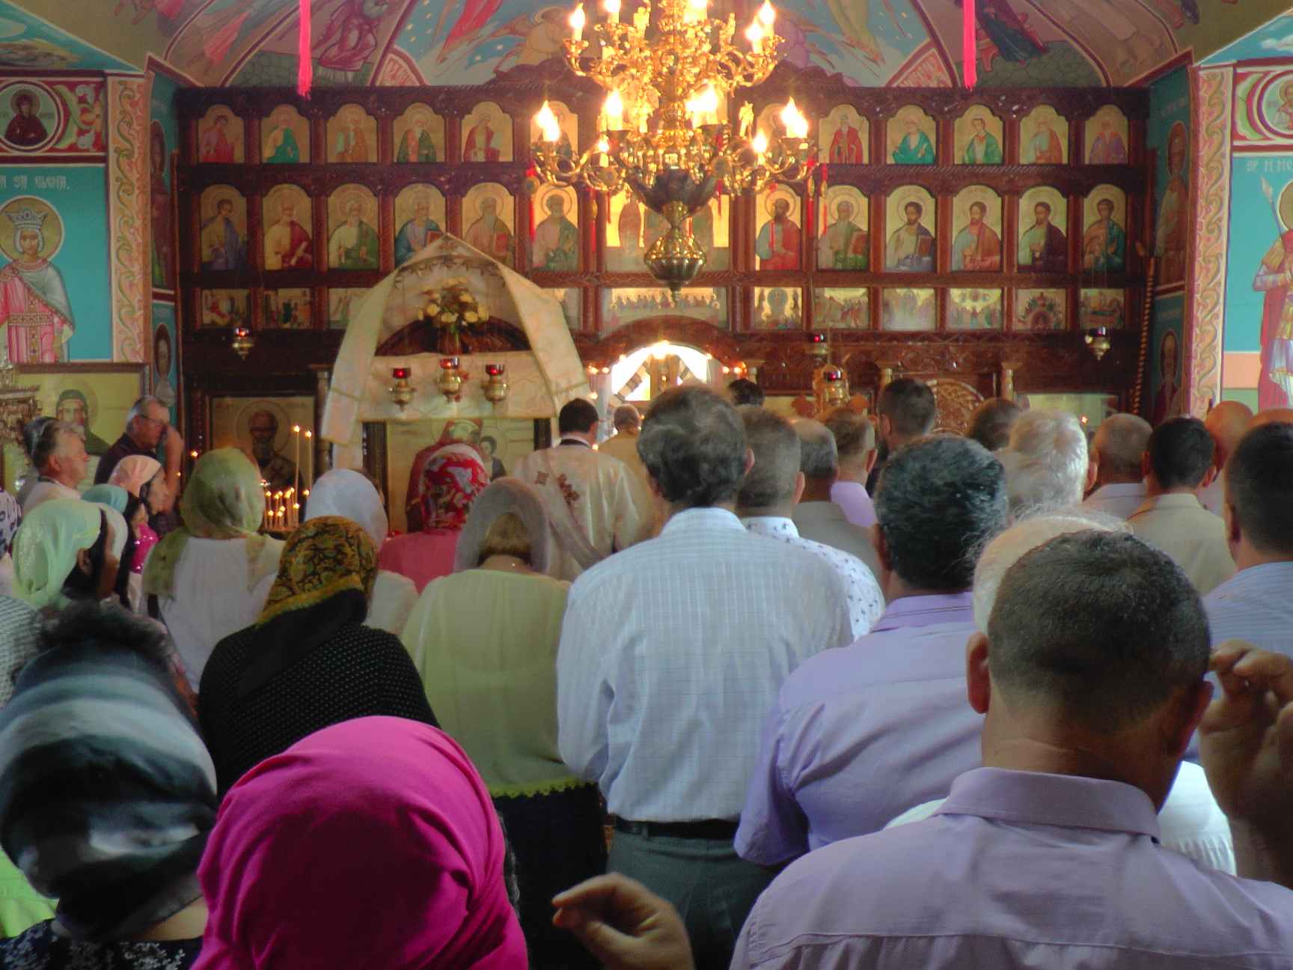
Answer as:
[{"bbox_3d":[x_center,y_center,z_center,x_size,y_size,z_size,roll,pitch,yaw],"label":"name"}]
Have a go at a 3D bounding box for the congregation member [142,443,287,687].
[{"bbox_3d":[-1.028,0.726,3.395,0.450,1.629,0.310,0,5,-3],"label":"congregation member"}]

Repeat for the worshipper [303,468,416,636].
[{"bbox_3d":[-0.736,0.747,3.414,0.440,1.584,0.300,0,5,-1],"label":"worshipper"}]

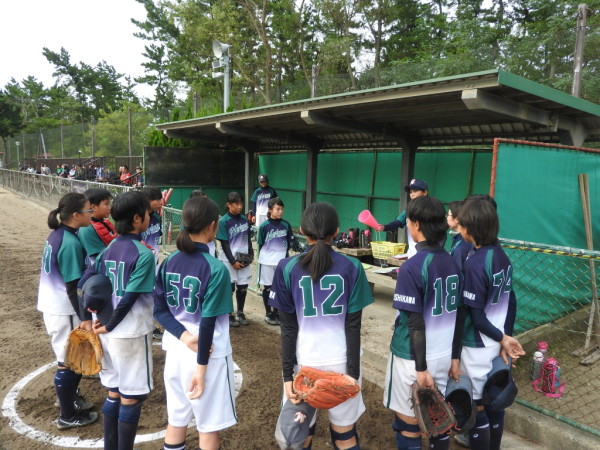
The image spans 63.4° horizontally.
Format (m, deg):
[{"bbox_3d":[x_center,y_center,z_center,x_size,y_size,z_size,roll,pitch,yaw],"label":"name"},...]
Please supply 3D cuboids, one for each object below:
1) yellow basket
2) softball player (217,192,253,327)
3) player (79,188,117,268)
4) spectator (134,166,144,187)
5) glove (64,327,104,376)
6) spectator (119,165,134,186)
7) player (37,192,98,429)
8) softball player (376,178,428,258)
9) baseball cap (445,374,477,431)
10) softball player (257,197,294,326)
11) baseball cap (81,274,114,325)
[{"bbox_3d":[0.925,0.268,5.100,0.210,0.155,0.340,-5,9,-36],"label":"yellow basket"},{"bbox_3d":[-0.694,0.348,5.105,0.410,1.380,0.300,-4,8,-30],"label":"softball player"},{"bbox_3d":[-1.582,0.468,3.718,0.380,1.470,0.480,0,7,-4],"label":"player"},{"bbox_3d":[-5.281,-1.309,16.078,0.500,1.250,0.700,2,7,14],"label":"spectator"},{"bbox_3d":[-1.169,0.683,2.620,0.205,0.260,0.130,-5,3,-6],"label":"glove"},{"bbox_3d":[-5.693,-1.309,16.078,0.500,1.250,0.700,4,8,24],"label":"spectator"},{"bbox_3d":[-1.517,0.538,3.131,0.370,1.480,0.410,-4,9,-34],"label":"player"},{"bbox_3d":[1.234,0.208,5.541,0.600,1.450,0.480,7,9,40],"label":"softball player"},{"bbox_3d":[0.804,0.894,2.430,0.170,0.265,0.140,-7,-3,27],"label":"baseball cap"},{"bbox_3d":[-0.245,0.365,5.121,0.430,1.350,0.300,-2,8,-21],"label":"softball player"},{"bbox_3d":[-1.052,0.387,2.520,0.170,0.255,0.140,-10,-7,11],"label":"baseball cap"}]

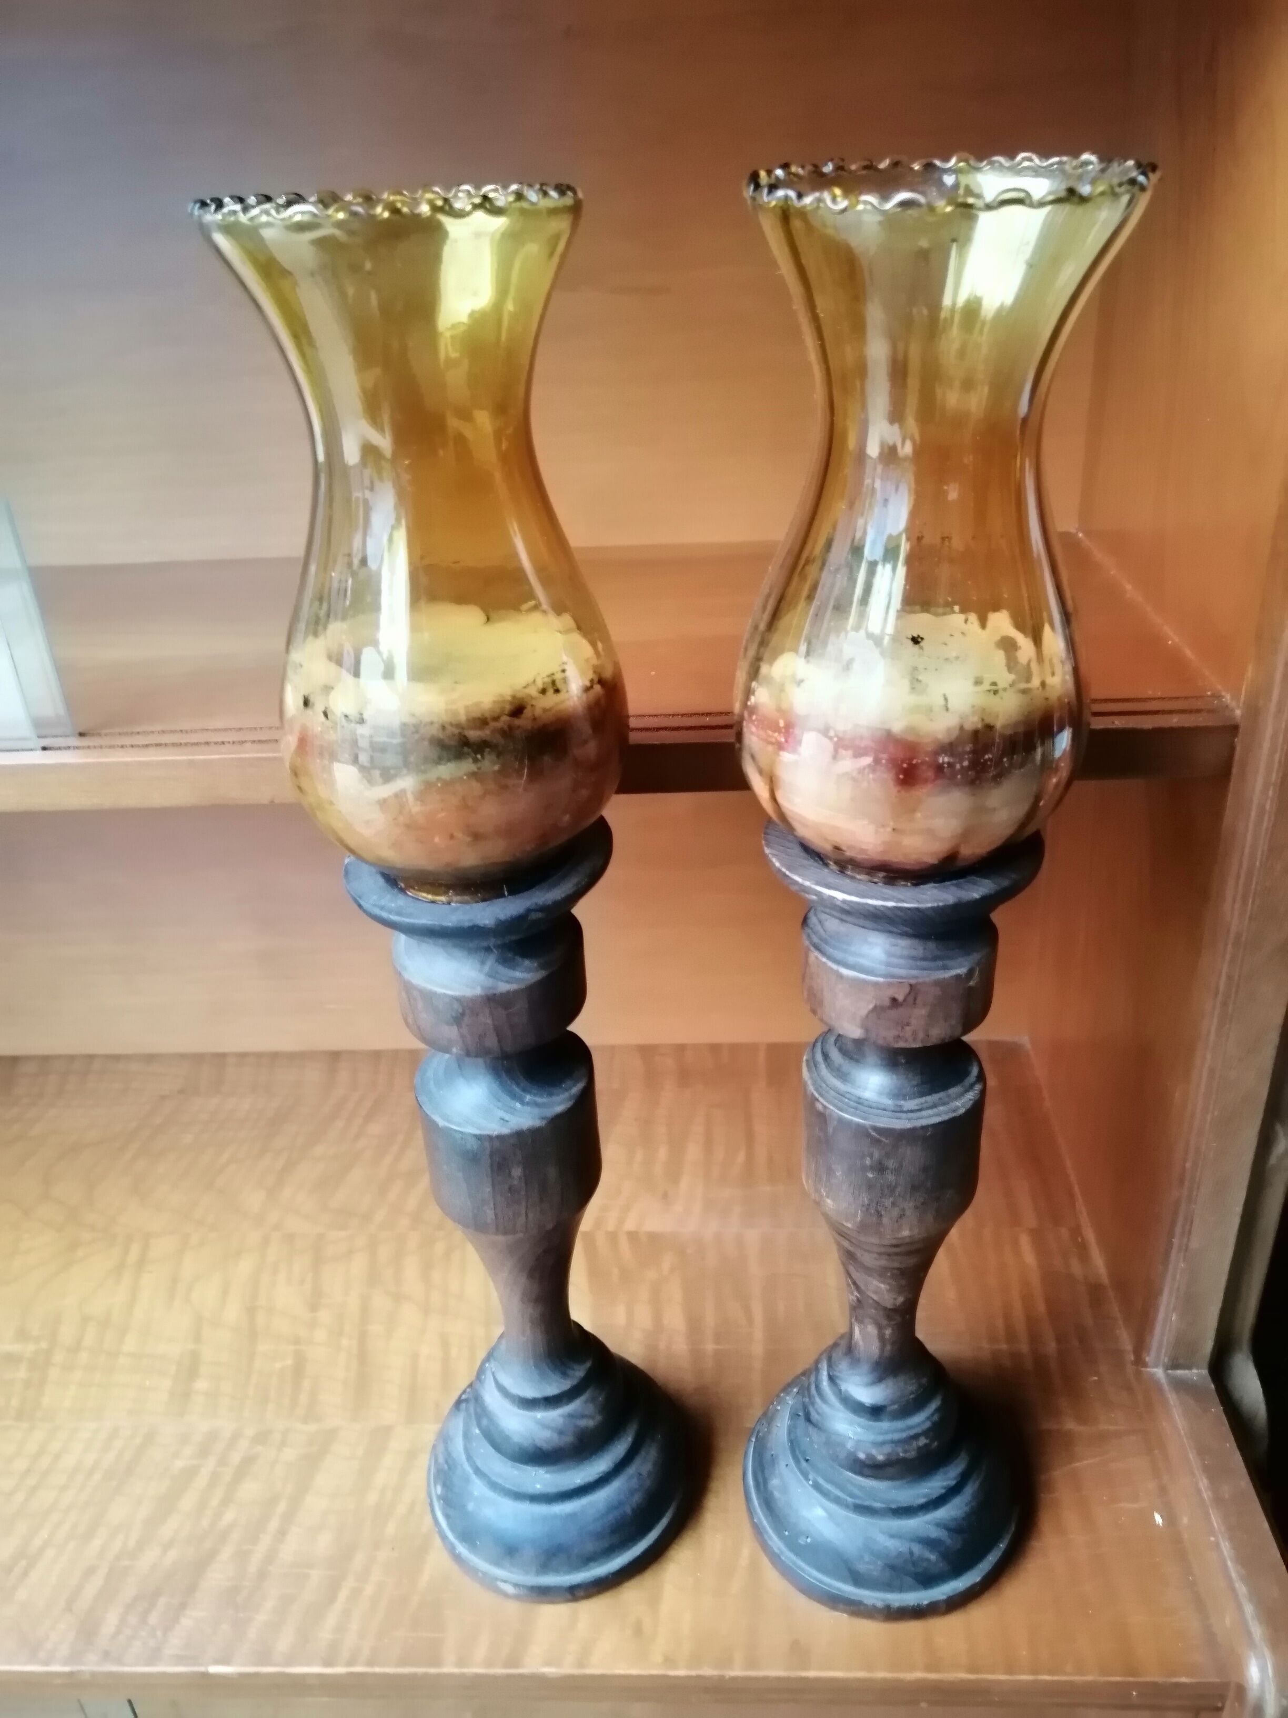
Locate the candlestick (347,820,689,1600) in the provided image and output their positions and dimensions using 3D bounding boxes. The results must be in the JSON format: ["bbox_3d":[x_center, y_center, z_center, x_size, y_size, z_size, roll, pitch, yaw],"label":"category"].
[{"bbox_3d":[-0.043,0.129,0.476,0.114,0.303,0.114,-4,29,0],"label":"candlestick"}]

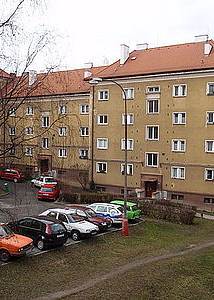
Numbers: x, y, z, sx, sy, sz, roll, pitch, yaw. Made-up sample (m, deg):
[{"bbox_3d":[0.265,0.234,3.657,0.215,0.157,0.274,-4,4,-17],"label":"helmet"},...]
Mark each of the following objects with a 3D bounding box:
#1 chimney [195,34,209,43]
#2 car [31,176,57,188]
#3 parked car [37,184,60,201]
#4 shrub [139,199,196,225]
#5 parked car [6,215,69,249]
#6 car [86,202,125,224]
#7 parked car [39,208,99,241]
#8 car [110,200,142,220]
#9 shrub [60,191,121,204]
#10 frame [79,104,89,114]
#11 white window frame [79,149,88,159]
[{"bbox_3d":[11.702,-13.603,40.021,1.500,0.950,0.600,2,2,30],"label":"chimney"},{"bbox_3d":[-7.350,3.830,37.900,1.620,1.400,4.150,-1,3,-36],"label":"car"},{"bbox_3d":[-5.700,4.140,32.300,1.650,1.420,3.800,1,2,1],"label":"parked car"},{"bbox_3d":[4.907,5.014,26.117,4.500,1.100,1.400,2,3,31],"label":"shrub"},{"bbox_3d":[-4.330,4.880,19.550,3.920,1.450,1.690,2,3,34],"label":"parked car"},{"bbox_3d":[-0.453,4.942,25.654,3.950,1.410,1.640,3,2,17],"label":"car"},{"bbox_3d":[-2.471,4.783,20.872,3.850,1.420,1.630,5,2,29],"label":"parked car"},{"bbox_3d":[0.952,5.051,27.351,3.500,1.420,1.500,3,2,27],"label":"car"},{"bbox_3d":[-1.337,4.732,31.432,5.800,0.950,0.900,1,1,3],"label":"shrub"},{"bbox_3d":[-3.005,-5.382,42.541,1.420,1.280,0.150,2,2,30],"label":"frame"},{"bbox_3d":[-2.824,0.462,40.429,1.300,1.120,0.180,2,3,31],"label":"white window frame"}]

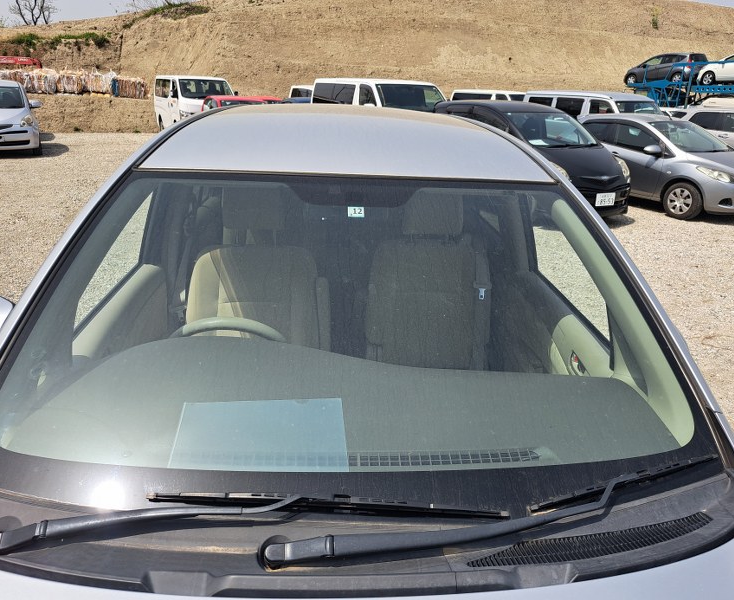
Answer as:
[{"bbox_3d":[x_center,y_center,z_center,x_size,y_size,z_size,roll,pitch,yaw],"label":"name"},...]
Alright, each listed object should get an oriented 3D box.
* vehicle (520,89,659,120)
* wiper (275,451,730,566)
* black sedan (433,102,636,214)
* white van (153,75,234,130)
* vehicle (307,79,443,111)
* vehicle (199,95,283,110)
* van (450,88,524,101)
[{"bbox_3d":[6.180,-4.666,15.248,1.690,1.940,4.500,-6,22,-22],"label":"vehicle"},{"bbox_3d":[0.262,0.371,0.995,0.880,0.075,0.100,-6,22,-13],"label":"wiper"},{"bbox_3d":[2.460,-2.365,9.176,1.690,1.620,3.950,-8,23,-25],"label":"black sedan"},{"bbox_3d":[-5.802,-6.540,18.633,1.690,1.980,4.690,-9,24,-27],"label":"white van"},{"bbox_3d":[0.243,-4.138,13.063,1.700,1.980,4.690,-6,23,-23],"label":"vehicle"},{"bbox_3d":[-3.088,-4.242,13.638,1.680,1.470,3.900,-7,23,-24],"label":"vehicle"},{"bbox_3d":[5.413,-7.680,23.059,1.690,1.960,4.650,-8,23,-25],"label":"van"}]

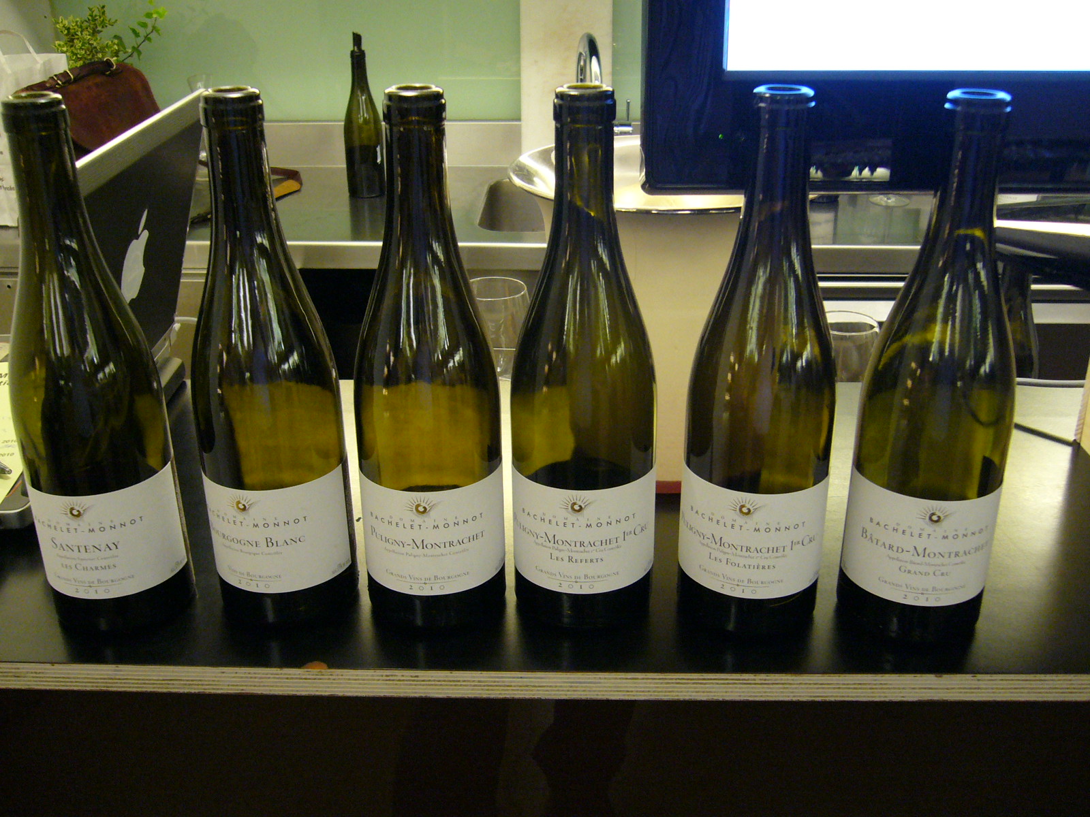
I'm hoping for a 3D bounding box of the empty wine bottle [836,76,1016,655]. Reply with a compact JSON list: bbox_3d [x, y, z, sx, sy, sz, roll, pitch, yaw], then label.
[{"bbox_3d":[0.213,-0.019,0.594,0.082,0.297,0.082,4,23,10],"label":"empty wine bottle"}]

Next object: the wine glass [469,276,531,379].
[{"bbox_3d":[-0.049,-0.017,1.060,0.078,0.205,0.078,-2,23,-3],"label":"wine glass"}]

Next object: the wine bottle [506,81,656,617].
[{"bbox_3d":[0.021,-0.024,0.609,0.082,0.297,0.082,3,23,8],"label":"wine bottle"}]

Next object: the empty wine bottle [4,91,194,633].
[{"bbox_3d":[-0.254,-0.021,0.608,0.082,0.297,0.082,-1,23,0],"label":"empty wine bottle"}]

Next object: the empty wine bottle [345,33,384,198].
[{"bbox_3d":[-0.386,-0.619,2.324,0.082,0.335,0.082,-4,23,-8],"label":"empty wine bottle"}]

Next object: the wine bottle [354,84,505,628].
[{"bbox_3d":[-0.065,-0.023,0.609,0.082,0.297,0.082,0,23,2],"label":"wine bottle"}]

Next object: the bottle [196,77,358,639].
[{"bbox_3d":[-0.157,-0.024,0.612,0.082,0.297,0.082,5,24,14],"label":"bottle"}]

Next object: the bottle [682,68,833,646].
[{"bbox_3d":[0.119,-0.022,0.602,0.082,0.297,0.082,7,24,17],"label":"bottle"}]

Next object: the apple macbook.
[{"bbox_3d":[-0.411,-0.090,0.826,0.281,0.255,0.325,-2,23,-4],"label":"apple macbook"}]

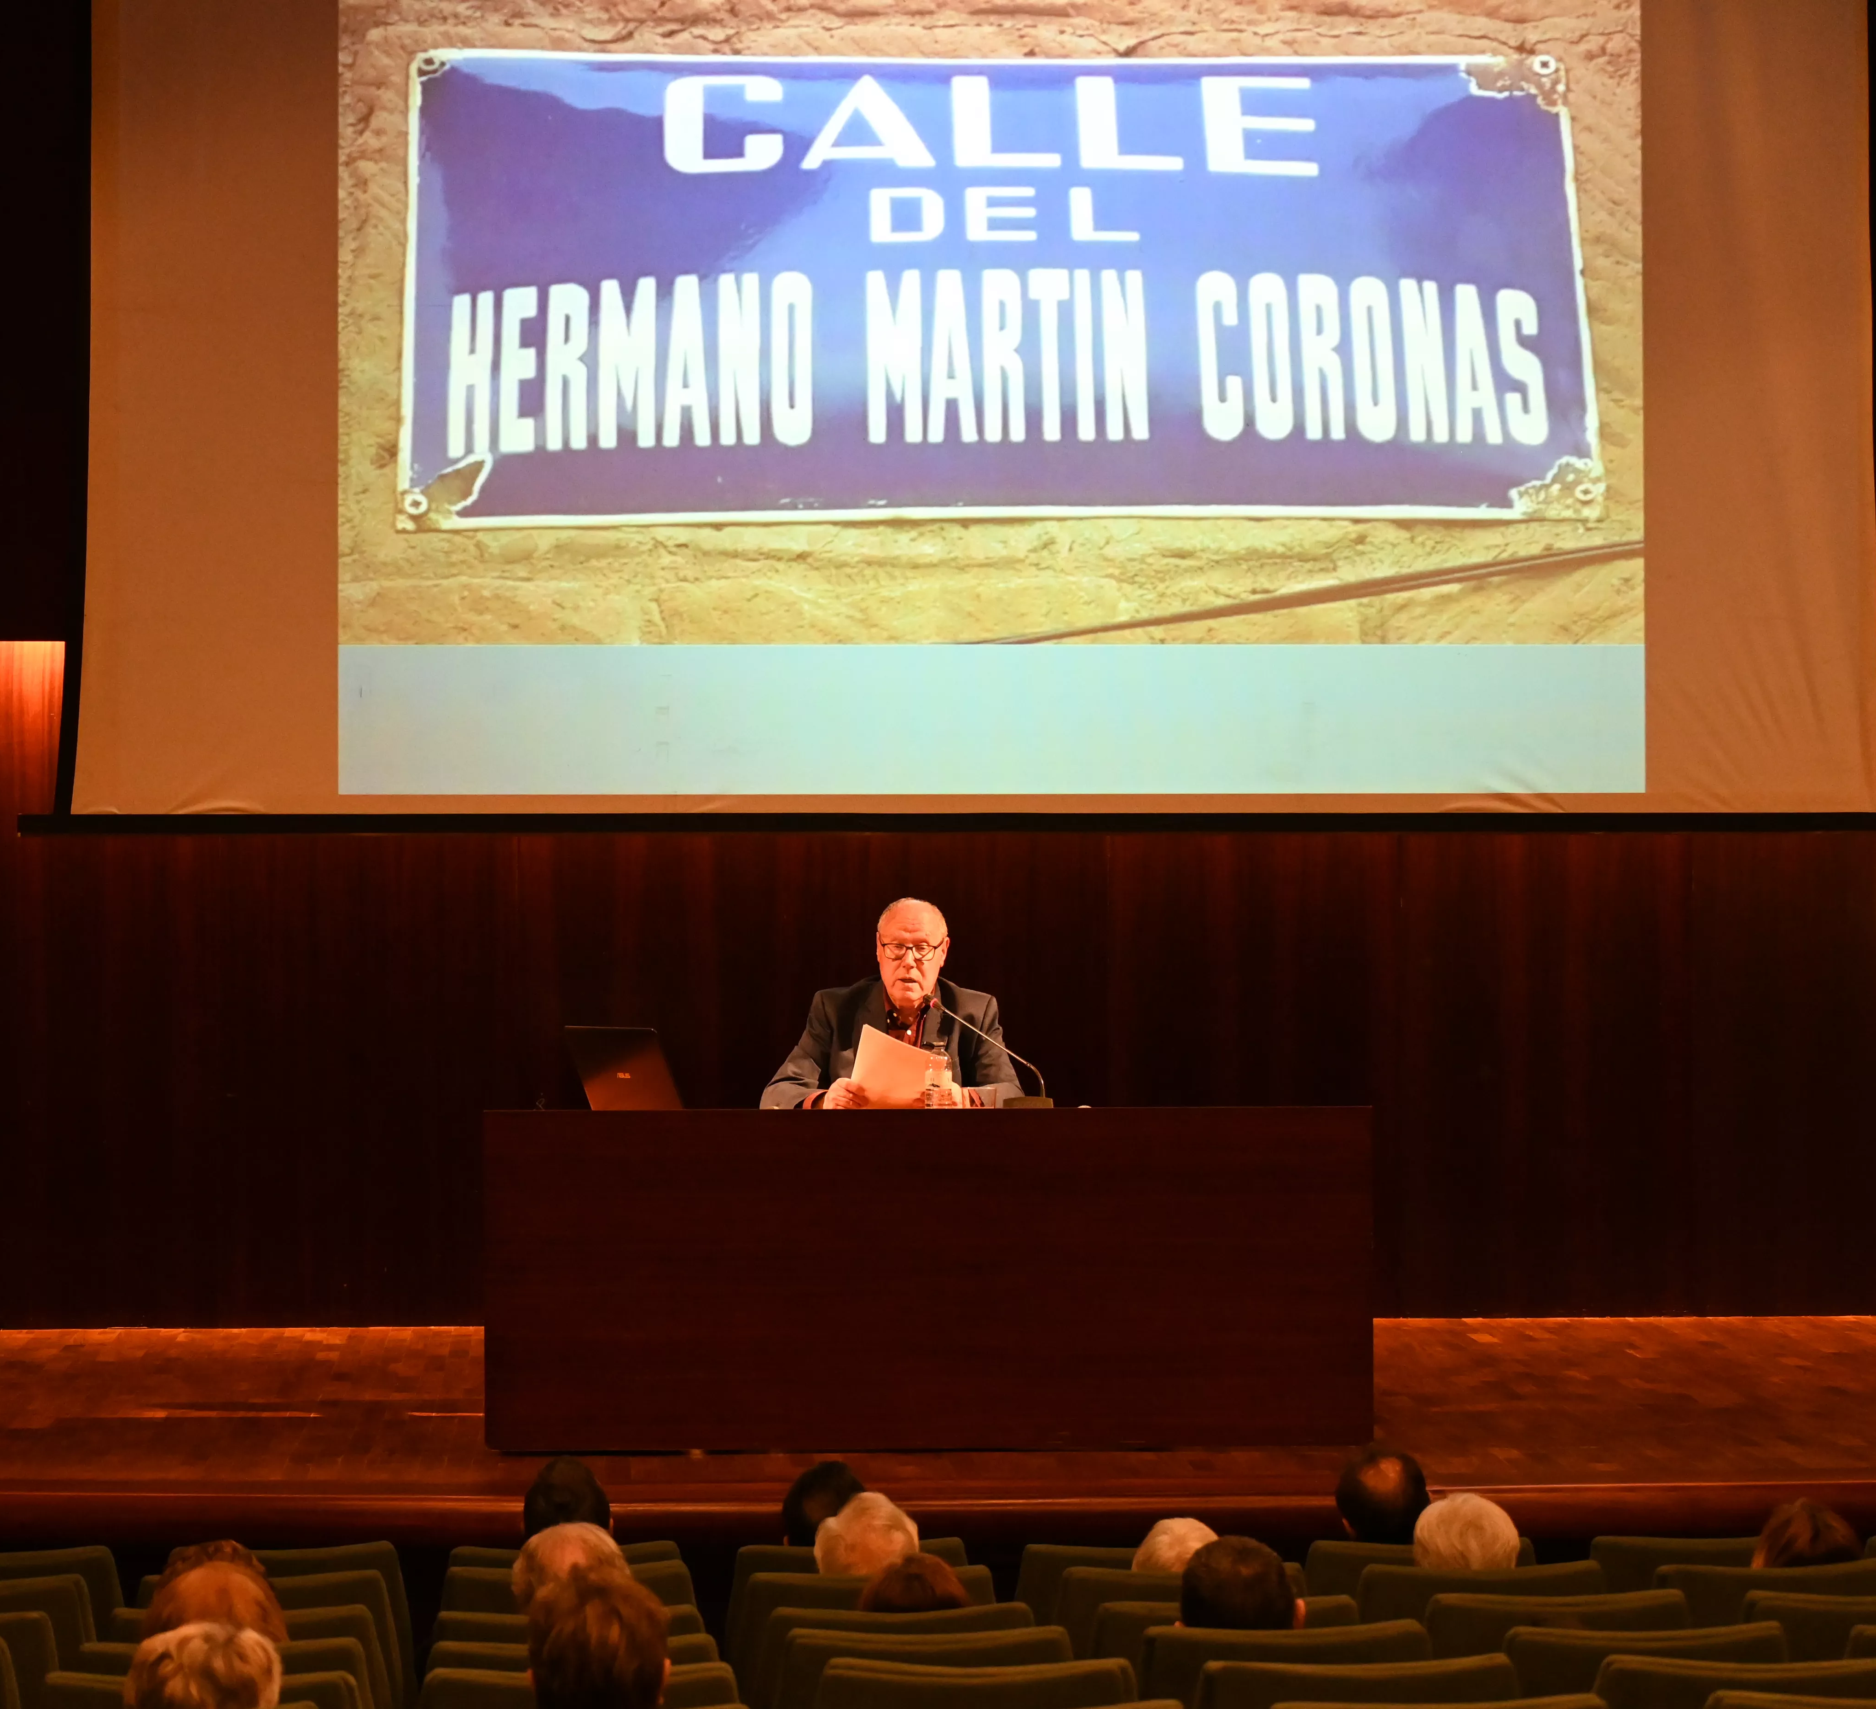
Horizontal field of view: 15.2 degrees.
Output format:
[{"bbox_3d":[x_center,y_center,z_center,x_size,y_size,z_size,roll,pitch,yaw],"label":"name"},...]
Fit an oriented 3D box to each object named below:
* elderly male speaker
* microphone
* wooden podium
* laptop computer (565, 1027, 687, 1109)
[{"bbox_3d":[-0.095,0.715,16.130,0.600,1.220,0.780,0,0,2],"label":"elderly male speaker"},{"bbox_3d":[0.120,0.460,15.960,0.330,0.270,0.110,0,0,38],"label":"microphone"},{"bbox_3d":[-0.044,0.943,15.999,1.975,0.765,0.700,0,0,-4],"label":"wooden podium"},{"bbox_3d":[-0.610,0.503,15.950,0.300,0.230,0.345,0,0,-37],"label":"laptop computer"}]

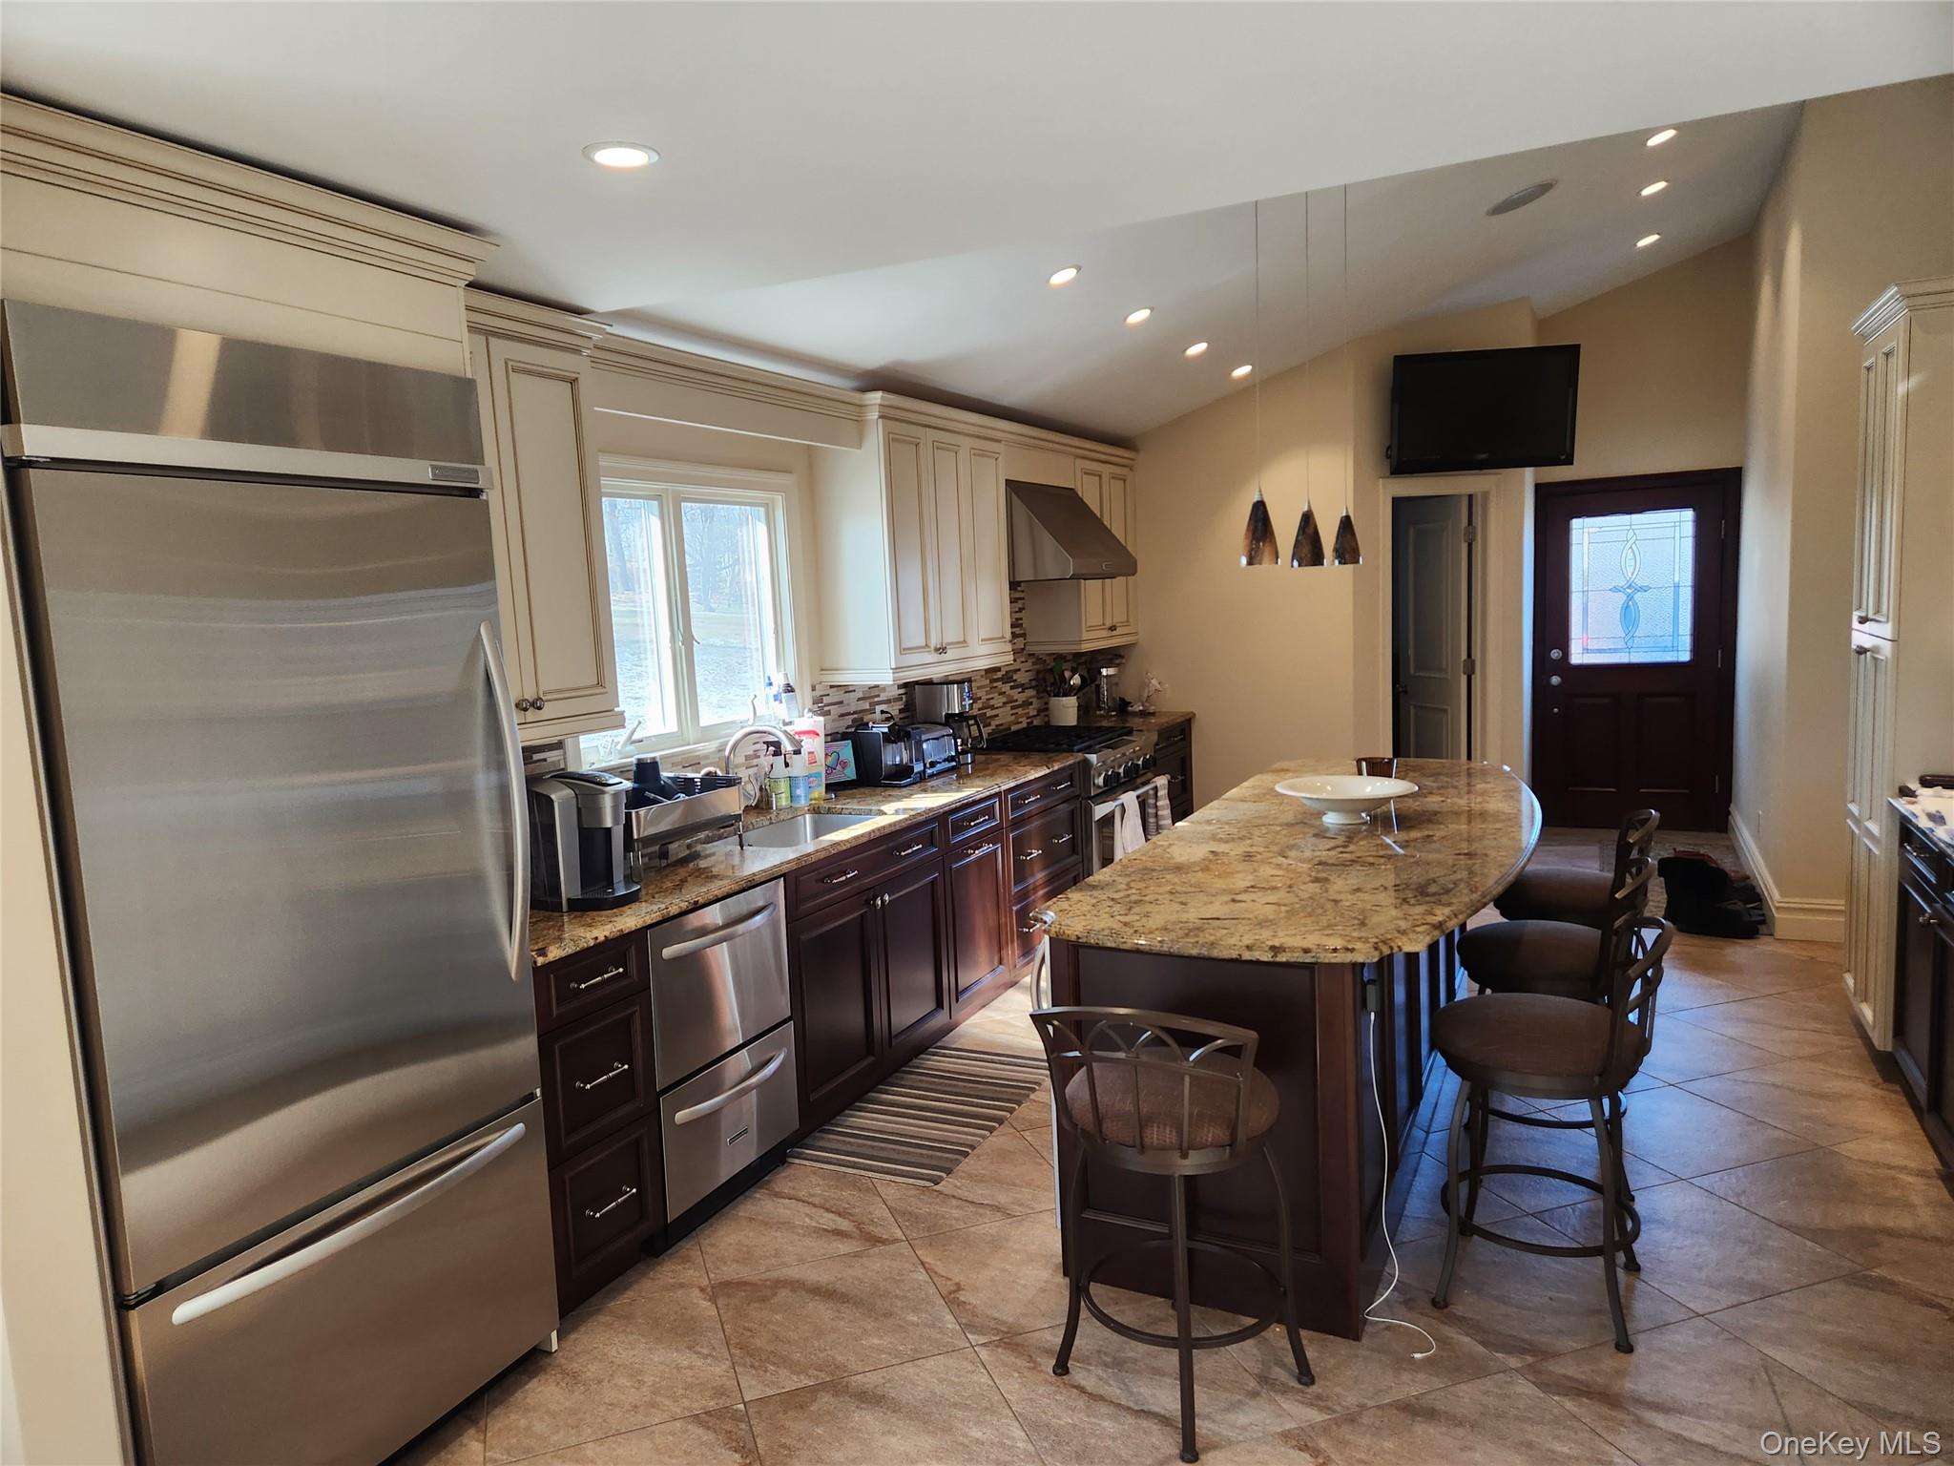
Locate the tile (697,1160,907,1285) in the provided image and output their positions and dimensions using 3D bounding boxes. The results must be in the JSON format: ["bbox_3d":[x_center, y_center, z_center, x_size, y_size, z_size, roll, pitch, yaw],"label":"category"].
[{"bbox_3d":[-0.503,1.313,3.506,0.507,0.010,0.507,-5,7,-20],"label":"tile"}]

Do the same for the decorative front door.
[{"bbox_3d":[3.946,-0.469,7.831,1.082,2.124,0.080,1,7,26],"label":"decorative front door"}]

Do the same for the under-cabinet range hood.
[{"bbox_3d":[0.318,-0.963,6.245,0.640,0.455,0.890,1,7,25],"label":"under-cabinet range hood"}]

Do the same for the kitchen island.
[{"bbox_3d":[1.240,0.732,4.208,1.057,0.887,2.890,1,7,25],"label":"kitchen island"}]

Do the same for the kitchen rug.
[{"bbox_3d":[-0.112,1.213,4.199,0.505,0.010,1.020,1,7,25],"label":"kitchen rug"}]

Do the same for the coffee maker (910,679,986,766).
[{"bbox_3d":[-0.117,-0.038,5.583,0.320,0.370,0.200,1,7,25],"label":"coffee maker"}]

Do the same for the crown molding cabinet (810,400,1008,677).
[{"bbox_3d":[-0.241,-0.808,5.609,0.370,1.090,1.160,1,7,25],"label":"crown molding cabinet"}]

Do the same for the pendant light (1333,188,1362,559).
[{"bbox_3d":[1.294,-1.242,4.551,0.108,1.302,0.108,1,7,25],"label":"pendant light"}]

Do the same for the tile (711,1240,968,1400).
[{"bbox_3d":[-0.330,1.358,3.028,0.507,0.010,0.507,-5,7,-20],"label":"tile"}]

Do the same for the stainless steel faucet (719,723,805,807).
[{"bbox_3d":[-0.735,0.156,4.467,0.280,0.360,0.100,-1,7,15],"label":"stainless steel faucet"}]

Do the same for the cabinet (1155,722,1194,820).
[{"bbox_3d":[0.771,0.411,7.241,0.630,0.880,0.900,1,7,25],"label":"cabinet"}]

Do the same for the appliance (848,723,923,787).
[{"bbox_3d":[-0.375,0.083,5.452,0.250,0.250,0.210,1,7,25],"label":"appliance"}]

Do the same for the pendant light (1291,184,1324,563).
[{"bbox_3d":[0.980,-1.154,3.882,0.108,1.308,0.108,1,7,25],"label":"pendant light"}]

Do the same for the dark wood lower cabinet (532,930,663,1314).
[{"bbox_3d":[-1.194,0.949,3.342,0.615,0.855,0.380,1,7,25],"label":"dark wood lower cabinet"}]

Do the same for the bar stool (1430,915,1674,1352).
[{"bbox_3d":[1.330,0.869,3.014,0.500,0.880,0.455,1,7,25],"label":"bar stool"}]

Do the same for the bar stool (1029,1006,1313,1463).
[{"bbox_3d":[0.413,0.941,2.714,0.475,0.880,0.515,1,7,28],"label":"bar stool"}]

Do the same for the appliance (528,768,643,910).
[{"bbox_3d":[-1.086,0.284,3.531,0.335,0.350,0.230,1,7,25],"label":"appliance"}]

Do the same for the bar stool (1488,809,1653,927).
[{"bbox_3d":[1.944,0.687,4.234,0.500,0.880,0.450,1,7,25],"label":"bar stool"}]

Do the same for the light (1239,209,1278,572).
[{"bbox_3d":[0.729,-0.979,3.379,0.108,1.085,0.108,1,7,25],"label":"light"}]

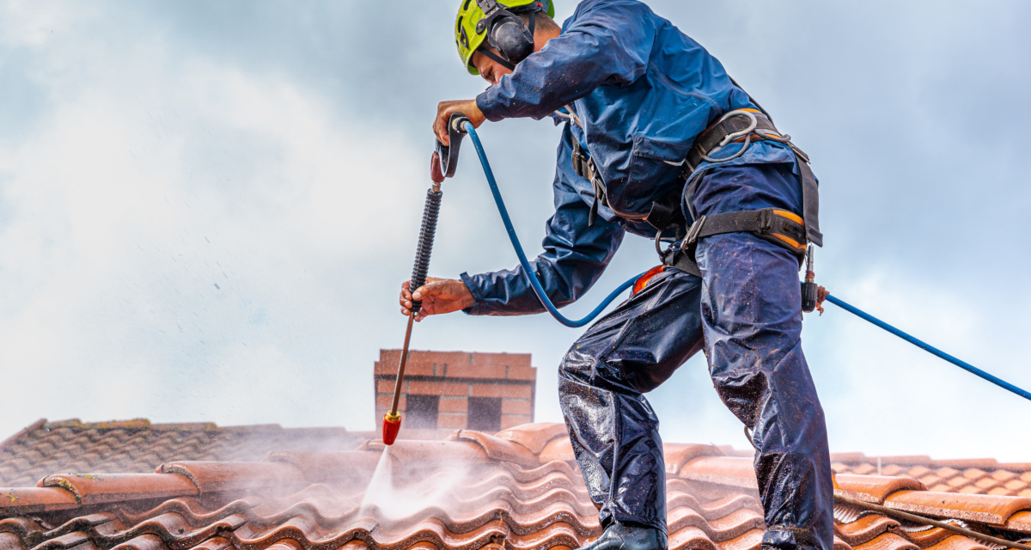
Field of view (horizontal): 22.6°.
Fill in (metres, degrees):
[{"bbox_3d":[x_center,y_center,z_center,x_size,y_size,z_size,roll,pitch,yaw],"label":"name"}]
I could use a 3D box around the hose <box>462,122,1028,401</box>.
[{"bbox_3d":[0.510,-0.020,5.600,1.220,0.500,0.480,2,-15,0],"label":"hose"}]

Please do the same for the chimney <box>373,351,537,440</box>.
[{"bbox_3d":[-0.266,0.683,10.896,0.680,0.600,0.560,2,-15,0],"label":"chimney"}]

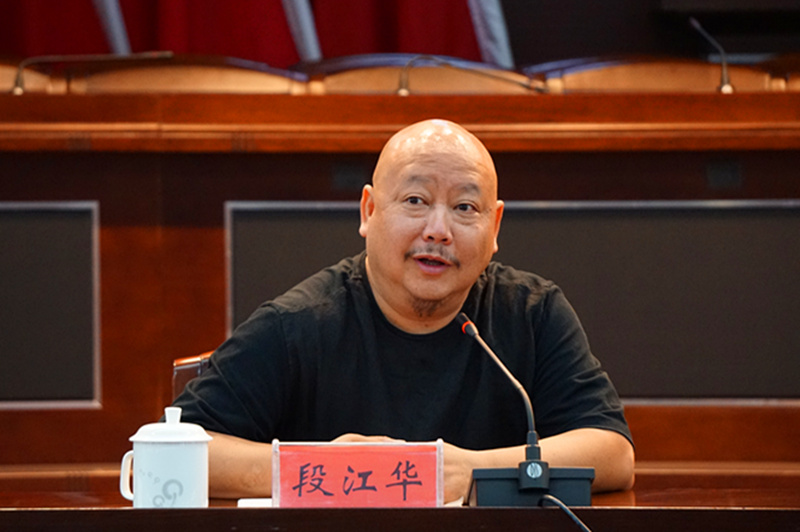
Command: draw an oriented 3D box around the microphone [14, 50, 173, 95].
[{"bbox_3d":[-0.664,-0.392,8.970,0.350,0.140,0.180,0,1,-18],"label":"microphone"}]

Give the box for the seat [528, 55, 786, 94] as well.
[{"bbox_3d":[0.572,0.000,9.420,0.570,0.960,0.620,0,0,0],"label":"seat"}]

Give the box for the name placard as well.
[{"bbox_3d":[-0.050,0.249,4.880,0.200,0.090,0.060,0,0,0],"label":"name placard"}]

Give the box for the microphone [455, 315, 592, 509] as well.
[{"bbox_3d":[0.151,0.173,4.980,0.150,0.235,0.240,0,1,-9],"label":"microphone"}]

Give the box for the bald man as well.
[{"bbox_3d":[0.005,0.430,5.370,0.590,1.230,0.750,0,0,-1],"label":"bald man"}]

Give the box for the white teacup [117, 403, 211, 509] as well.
[{"bbox_3d":[-0.279,0.231,4.905,0.117,0.127,0.098,0,1,30],"label":"white teacup"}]

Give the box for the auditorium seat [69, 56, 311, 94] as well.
[{"bbox_3d":[-0.485,0.000,9.420,0.570,0.960,0.620,0,0,0],"label":"auditorium seat"}]

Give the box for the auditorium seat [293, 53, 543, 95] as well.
[{"bbox_3d":[0.040,0.000,9.420,0.570,0.960,0.620,0,0,0],"label":"auditorium seat"}]

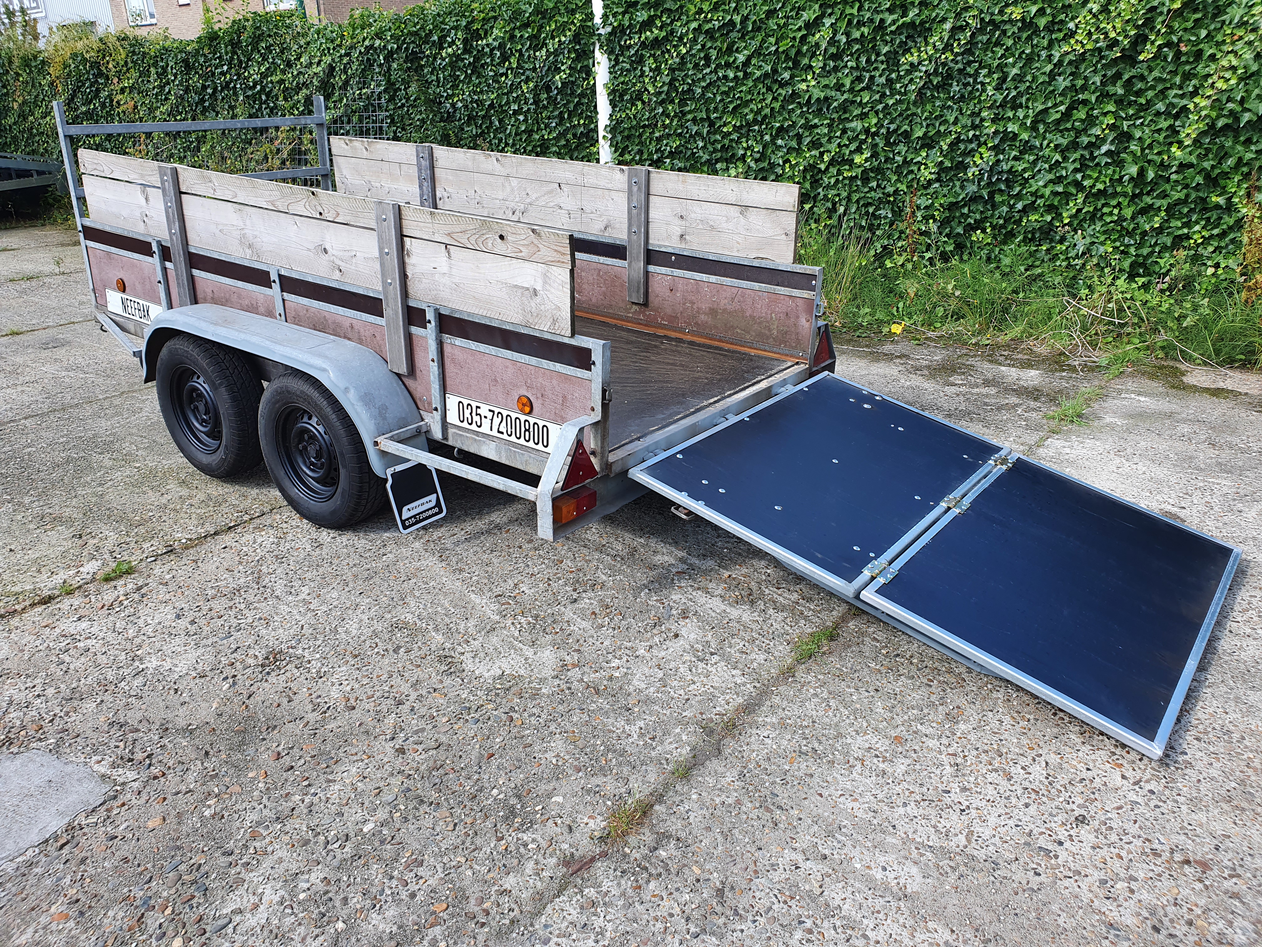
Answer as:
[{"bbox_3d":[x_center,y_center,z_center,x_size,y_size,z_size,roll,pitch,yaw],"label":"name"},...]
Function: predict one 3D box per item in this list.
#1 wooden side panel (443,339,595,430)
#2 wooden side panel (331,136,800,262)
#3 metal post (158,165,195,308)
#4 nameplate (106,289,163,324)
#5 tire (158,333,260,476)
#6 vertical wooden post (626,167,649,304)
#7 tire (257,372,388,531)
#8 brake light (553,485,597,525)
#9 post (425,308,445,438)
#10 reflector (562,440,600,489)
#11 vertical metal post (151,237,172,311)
[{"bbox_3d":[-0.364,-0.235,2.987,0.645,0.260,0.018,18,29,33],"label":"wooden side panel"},{"bbox_3d":[-0.495,-1.333,4.461,2.865,0.293,0.030,18,29,33],"label":"wooden side panel"},{"bbox_3d":[-1.833,-0.946,3.834,0.086,0.568,0.030,18,29,33],"label":"metal post"},{"bbox_3d":[-2.237,-0.750,4.292,0.515,0.108,0.008,18,29,33],"label":"nameplate"},{"bbox_3d":[-1.685,-0.281,3.824,0.573,0.573,0.168,18,29,33],"label":"tire"},{"bbox_3d":[0.028,-1.025,4.112,0.084,0.568,0.030,18,29,33],"label":"vertical wooden post"},{"bbox_3d":[-1.113,-0.095,3.433,0.573,0.573,0.168,18,29,33],"label":"tire"},{"bbox_3d":[-0.163,0.091,2.751,0.046,0.056,0.156,18,29,33],"label":"brake light"},{"bbox_3d":[-0.645,-0.329,3.150,0.038,0.456,0.023,18,29,33],"label":"post"},{"bbox_3d":[-0.145,-0.032,2.746,0.014,0.132,0.166,18,29,33],"label":"reflector"},{"bbox_3d":[-1.998,-0.778,4.070,0.038,0.440,0.023,18,29,33],"label":"vertical metal post"}]

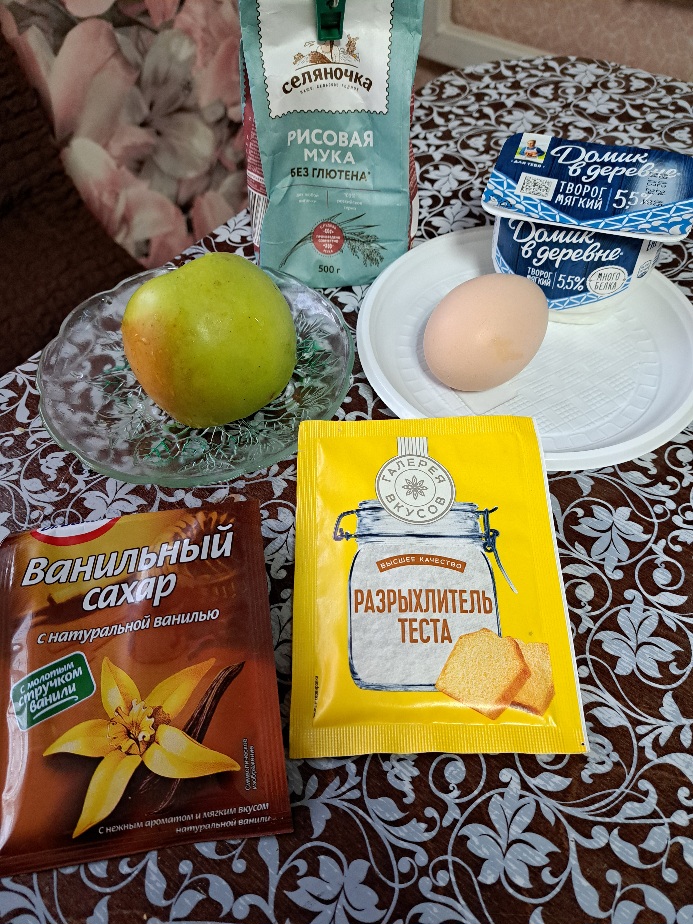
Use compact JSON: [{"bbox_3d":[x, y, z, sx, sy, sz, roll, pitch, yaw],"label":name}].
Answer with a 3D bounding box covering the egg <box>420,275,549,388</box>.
[{"bbox_3d":[0.059,-0.055,0.270,0.060,0.044,0.044,-37,61,-23],"label":"egg"}]

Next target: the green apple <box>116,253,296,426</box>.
[{"bbox_3d":[-0.053,-0.048,0.252,0.067,0.064,0.067,-2,54,0],"label":"green apple"}]

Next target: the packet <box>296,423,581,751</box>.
[{"bbox_3d":[0.028,0.036,0.220,0.091,0.009,0.117,0,63,0],"label":"packet"}]

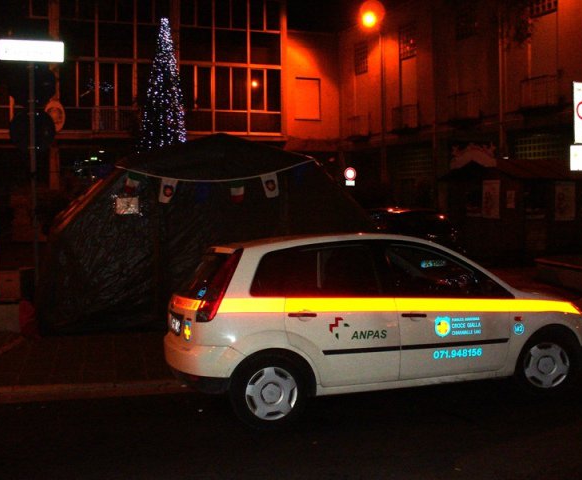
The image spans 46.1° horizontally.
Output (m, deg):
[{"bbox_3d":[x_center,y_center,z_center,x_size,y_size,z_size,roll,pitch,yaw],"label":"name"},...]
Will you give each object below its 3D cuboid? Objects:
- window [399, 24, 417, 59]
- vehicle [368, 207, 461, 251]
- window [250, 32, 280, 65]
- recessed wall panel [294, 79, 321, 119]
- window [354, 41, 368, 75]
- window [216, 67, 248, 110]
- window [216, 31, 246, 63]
[{"bbox_3d":[4.544,-7.648,26.386,0.150,1.320,1.100,-2,3,-27],"label":"window"},{"bbox_3d":[2.451,0.134,14.023,1.750,1.490,4.100,0,3,10],"label":"vehicle"},{"bbox_3d":[-1.122,-8.189,29.285,1.380,1.400,0.130,-1,3,-20],"label":"window"},{"bbox_3d":[0.755,-6.229,30.373,1.220,1.900,0.150,-2,3,-23],"label":"recessed wall panel"},{"bbox_3d":[3.004,-7.776,29.357,0.150,1.380,1.050,-2,3,-27],"label":"window"},{"bbox_3d":[-2.501,-6.369,28.759,1.420,1.920,0.130,-1,3,-20],"label":"window"},{"bbox_3d":[-2.501,-8.122,28.759,1.420,1.400,0.130,-1,3,-20],"label":"window"}]

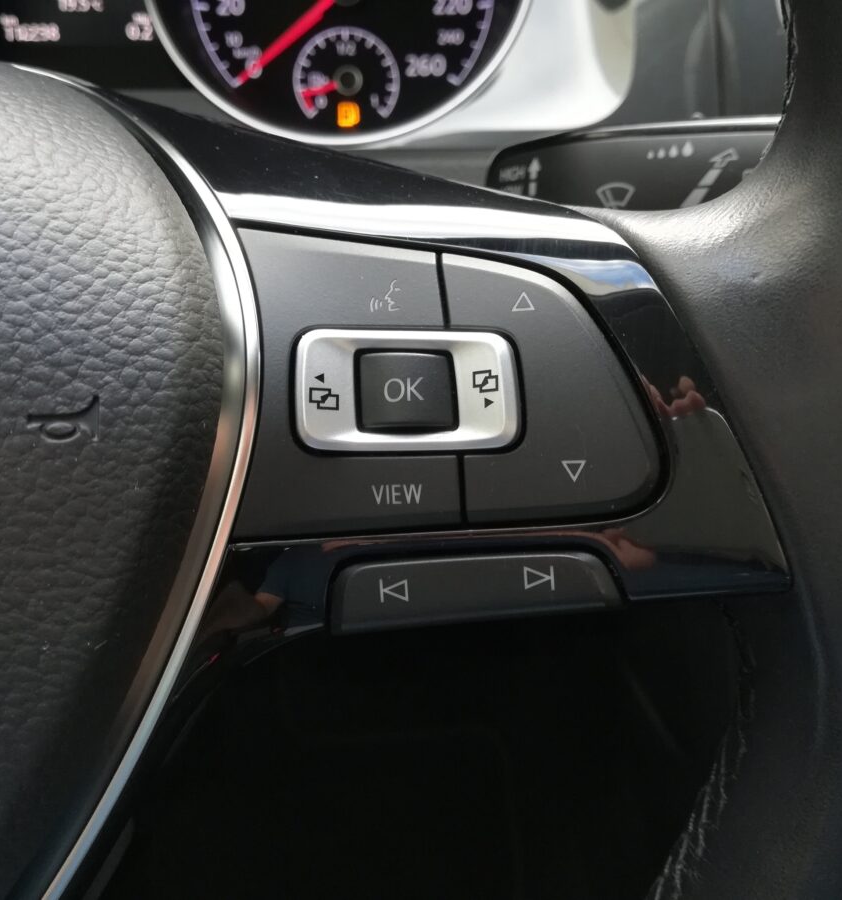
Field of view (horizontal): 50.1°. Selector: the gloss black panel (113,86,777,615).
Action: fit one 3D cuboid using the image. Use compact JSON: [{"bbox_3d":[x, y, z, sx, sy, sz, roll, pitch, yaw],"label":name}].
[{"bbox_3d":[0.004,-0.018,0.143,0.101,0.078,0.025,-1,1,-3],"label":"gloss black panel"}]

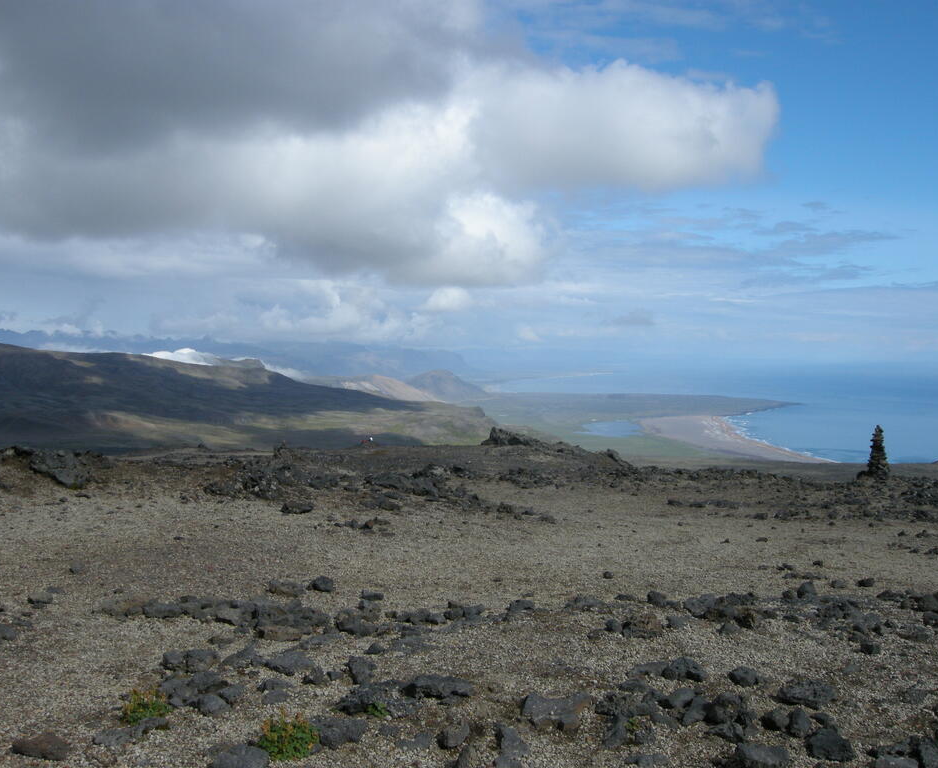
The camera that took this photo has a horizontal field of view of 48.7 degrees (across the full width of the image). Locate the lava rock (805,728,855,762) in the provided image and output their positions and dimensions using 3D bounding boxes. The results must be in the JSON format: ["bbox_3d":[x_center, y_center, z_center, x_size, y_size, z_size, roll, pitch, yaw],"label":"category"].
[{"bbox_3d":[1.521,1.521,4.356,0.210,0.119,0.179,1,2,19],"label":"lava rock"}]

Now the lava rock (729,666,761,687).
[{"bbox_3d":[1.438,1.522,5.386,0.166,0.087,0.141,1,2,15],"label":"lava rock"}]

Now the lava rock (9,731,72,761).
[{"bbox_3d":[-1.833,1.546,4.429,0.265,0.093,0.199,-1,2,-23],"label":"lava rock"}]

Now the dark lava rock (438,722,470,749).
[{"bbox_3d":[-0.067,1.526,4.494,0.139,0.098,0.125,0,2,-1],"label":"dark lava rock"}]

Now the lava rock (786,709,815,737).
[{"bbox_3d":[1.493,1.533,4.676,0.127,0.118,0.139,1,2,18],"label":"lava rock"}]

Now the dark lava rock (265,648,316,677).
[{"bbox_3d":[-0.983,1.526,5.671,0.285,0.126,0.214,0,2,-10],"label":"dark lava rock"}]

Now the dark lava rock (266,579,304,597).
[{"bbox_3d":[-1.380,1.522,7.744,0.284,0.113,0.213,0,2,-10],"label":"dark lava rock"}]

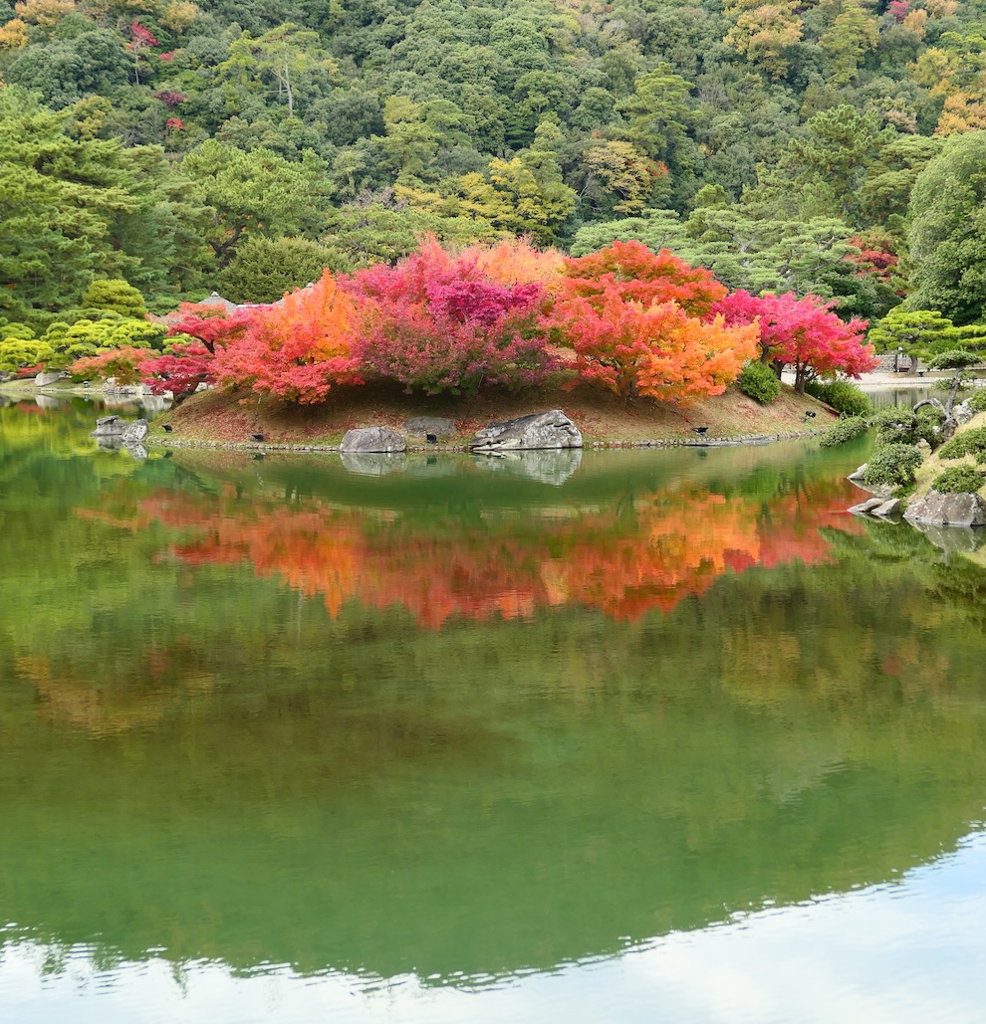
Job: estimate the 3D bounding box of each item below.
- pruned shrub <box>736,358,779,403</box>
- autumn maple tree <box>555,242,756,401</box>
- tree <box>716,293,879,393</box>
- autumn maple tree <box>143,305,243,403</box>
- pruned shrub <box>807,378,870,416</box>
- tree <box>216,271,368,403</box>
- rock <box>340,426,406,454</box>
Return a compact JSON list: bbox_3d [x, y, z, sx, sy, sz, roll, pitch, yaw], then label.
[{"bbox_3d":[9.740,-4.815,66.363,1.560,1.680,1.500,0,6,0],"label":"pruned shrub"},{"bbox_3d":[5.609,-6.628,62.650,6.800,5.340,6.000,0,6,0],"label":"autumn maple tree"},{"bbox_3d":[11.805,-6.663,70.189,6.160,3.750,5.500,0,6,0],"label":"tree"},{"bbox_3d":[-10.892,-5.759,65.760,3.750,3.510,3.400,0,6,0],"label":"autumn maple tree"},{"bbox_3d":[13.561,-4.511,70.921,2.520,1.440,2.100,0,6,0],"label":"pruned shrub"},{"bbox_3d":[-6.998,-6.093,62.707,5.150,4.480,4.900,0,6,0],"label":"tree"},{"bbox_3d":[-3.890,-2.337,58.481,2.160,0.910,1.350,0,6,0],"label":"rock"}]

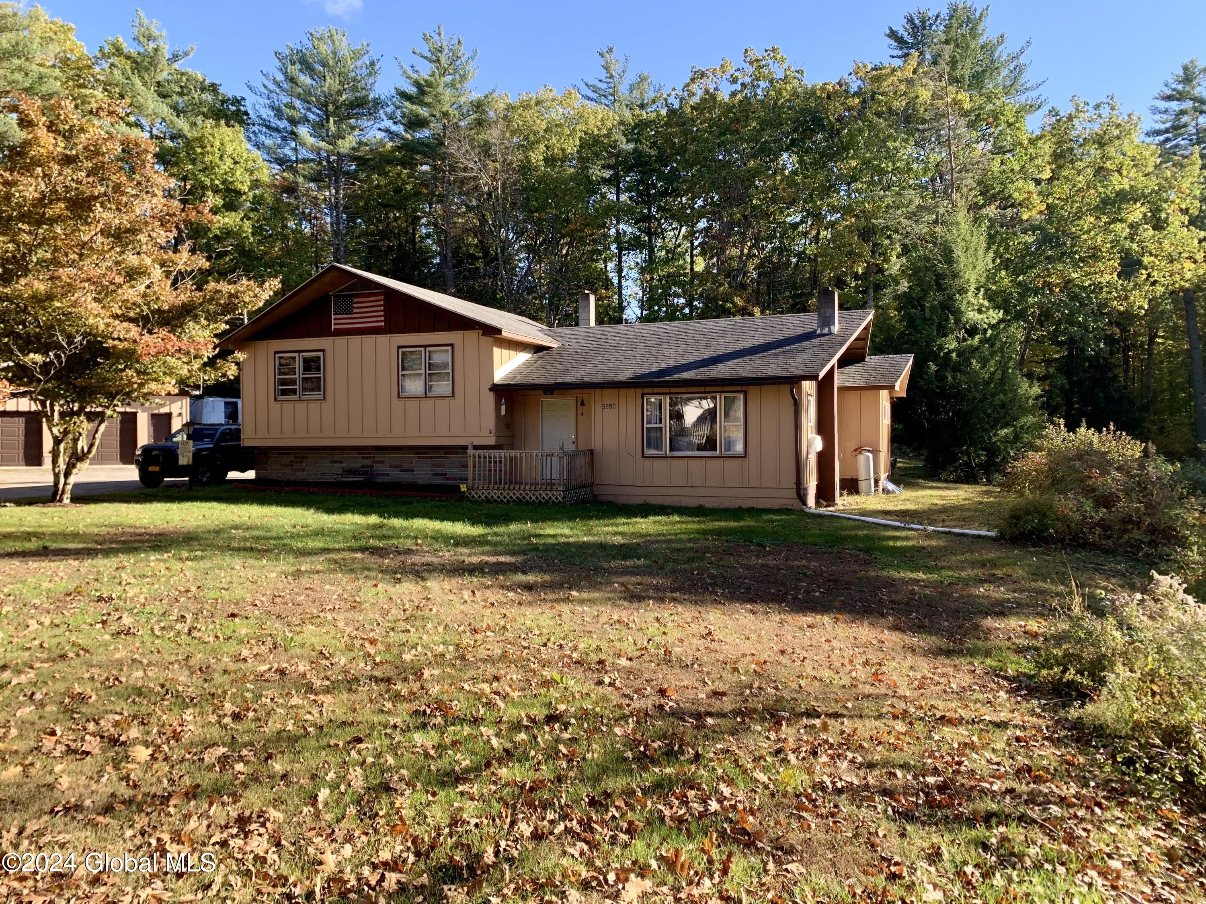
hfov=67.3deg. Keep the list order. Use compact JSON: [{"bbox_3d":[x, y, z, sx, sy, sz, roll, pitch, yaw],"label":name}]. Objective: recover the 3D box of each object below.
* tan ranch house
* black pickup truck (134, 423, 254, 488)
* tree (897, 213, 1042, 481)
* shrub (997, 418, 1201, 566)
[{"bbox_3d":[-0.315,-1.680,24.973,16.800,5.750,11.000,0,1,20],"label":"tan ranch house"},{"bbox_3d":[-11.563,0.059,27.187,1.920,1.800,5.450,0,1,12],"label":"black pickup truck"},{"bbox_3d":[12.300,-3.724,30.437,4.900,9.300,4.900,0,1,22],"label":"tree"},{"bbox_3d":[7.121,0.433,12.907,2.700,1.800,2.400,0,1,29],"label":"shrub"}]

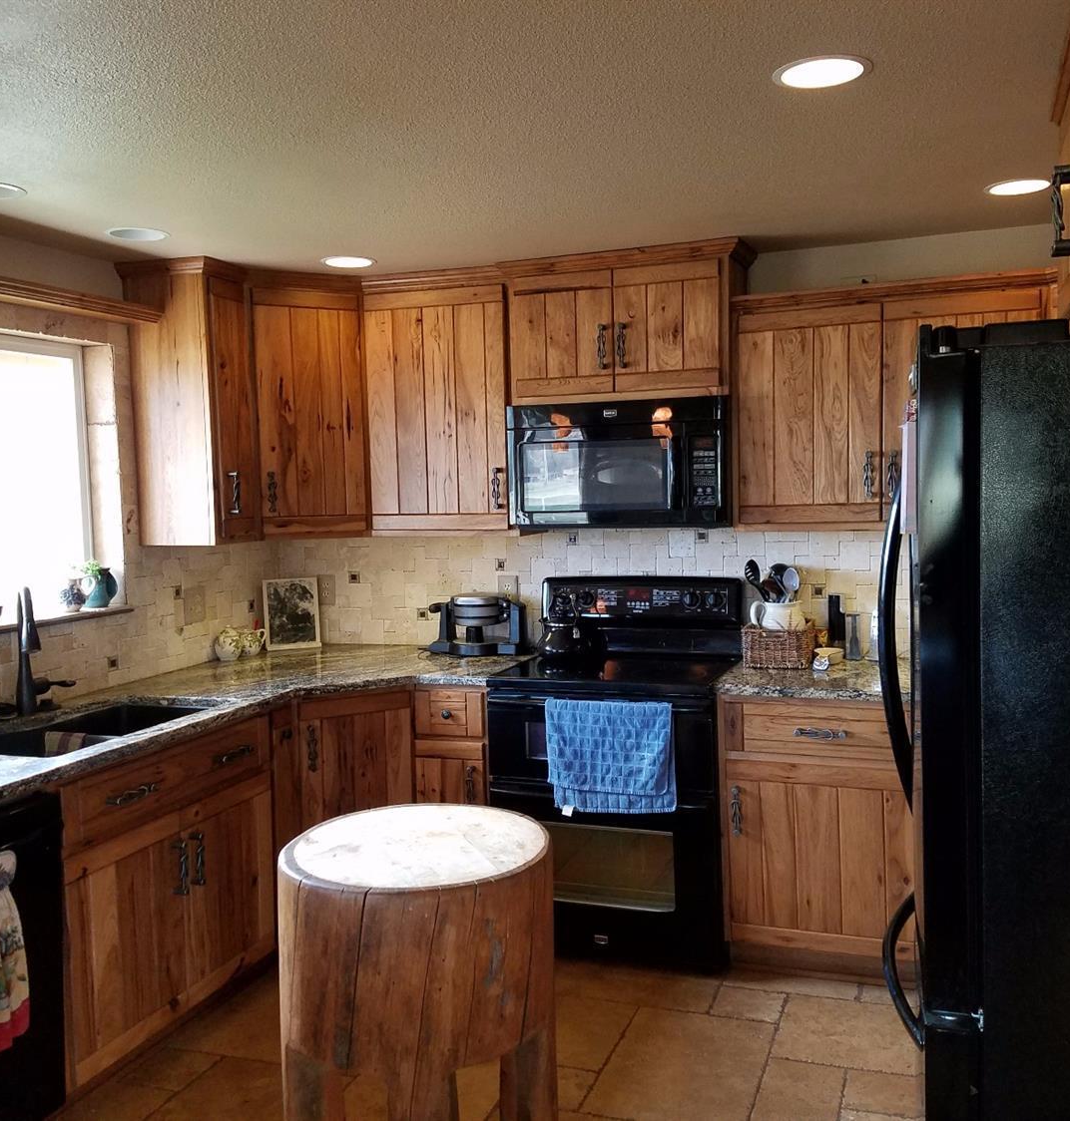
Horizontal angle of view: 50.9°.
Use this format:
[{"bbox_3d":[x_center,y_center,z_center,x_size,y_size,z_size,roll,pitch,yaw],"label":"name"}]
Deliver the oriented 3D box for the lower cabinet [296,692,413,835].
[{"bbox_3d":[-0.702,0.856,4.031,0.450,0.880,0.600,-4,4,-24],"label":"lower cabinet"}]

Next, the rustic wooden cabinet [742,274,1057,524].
[{"bbox_3d":[1.143,-0.481,3.619,0.962,0.750,0.386,0,4,20],"label":"rustic wooden cabinet"}]

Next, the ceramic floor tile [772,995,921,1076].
[{"bbox_3d":[0.884,1.316,3.117,0.397,0.010,0.387,0,4,20],"label":"ceramic floor tile"}]

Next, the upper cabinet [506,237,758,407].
[{"bbox_3d":[0.326,-0.790,3.893,0.820,0.490,0.396,0,4,20],"label":"upper cabinet"}]

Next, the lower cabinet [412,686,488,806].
[{"bbox_3d":[-0.172,0.837,4.082,0.273,0.880,0.630,0,4,20],"label":"lower cabinet"}]

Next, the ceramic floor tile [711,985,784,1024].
[{"bbox_3d":[0.629,1.311,3.310,0.198,0.010,0.200,0,4,20],"label":"ceramic floor tile"}]

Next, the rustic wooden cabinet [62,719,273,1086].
[{"bbox_3d":[-1.247,0.928,3.221,0.605,0.880,0.895,0,4,20],"label":"rustic wooden cabinet"}]

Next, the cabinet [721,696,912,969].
[{"bbox_3d":[0.970,0.831,3.656,0.624,0.880,0.630,0,4,20],"label":"cabinet"}]

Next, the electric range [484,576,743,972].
[{"bbox_3d":[0.296,0.683,3.841,0.759,1.190,0.695,0,4,20],"label":"electric range"}]

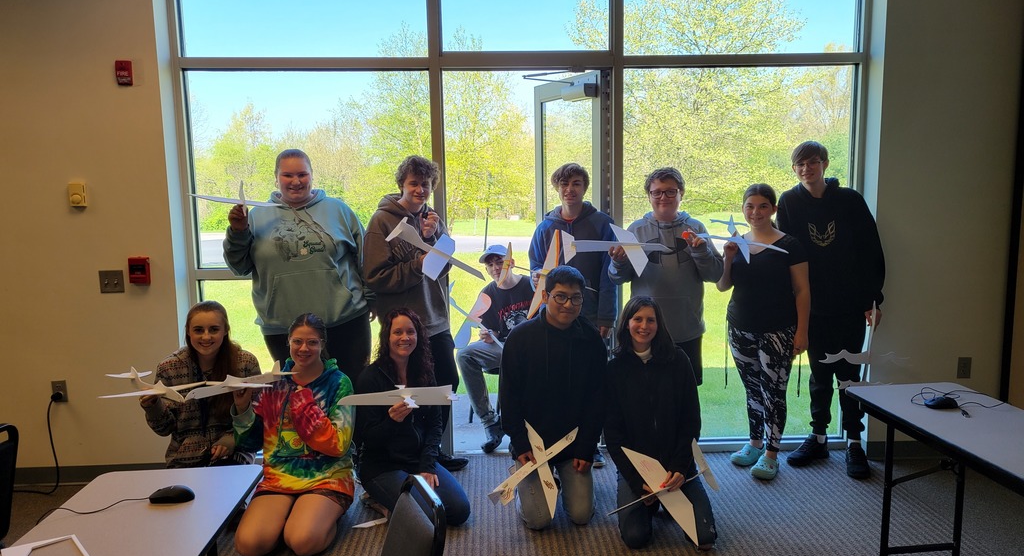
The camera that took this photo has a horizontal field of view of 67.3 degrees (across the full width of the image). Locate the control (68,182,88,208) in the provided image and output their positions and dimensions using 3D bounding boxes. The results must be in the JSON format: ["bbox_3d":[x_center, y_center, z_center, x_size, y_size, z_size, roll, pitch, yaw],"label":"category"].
[{"bbox_3d":[-2.171,-0.416,3.854,0.067,0.113,0.050,-1,7,-3],"label":"control"}]

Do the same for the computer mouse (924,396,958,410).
[{"bbox_3d":[1.506,0.433,2.695,0.112,0.037,0.062,0,7,3],"label":"computer mouse"}]

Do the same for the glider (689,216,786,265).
[{"bbox_3d":[1.110,-0.176,3.720,0.460,0.110,0.440,12,19,-18],"label":"glider"}]

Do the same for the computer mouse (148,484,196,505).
[{"bbox_3d":[-0.887,0.559,2.008,0.114,0.037,0.062,0,7,4],"label":"computer mouse"}]

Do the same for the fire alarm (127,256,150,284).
[{"bbox_3d":[-1.897,-0.036,3.919,0.088,0.126,0.045,-1,7,-3],"label":"fire alarm"}]

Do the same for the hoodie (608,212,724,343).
[{"bbox_3d":[0.723,-0.007,3.600,0.510,0.590,0.370,0,8,8],"label":"hoodie"}]

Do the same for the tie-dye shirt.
[{"bbox_3d":[-0.971,0.672,3.434,0.510,0.585,0.380,-1,7,2],"label":"tie-dye shirt"}]

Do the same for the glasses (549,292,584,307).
[{"bbox_3d":[0.236,0.089,3.429,0.140,0.046,0.140,1,8,-9],"label":"glasses"}]

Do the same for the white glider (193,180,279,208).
[{"bbox_3d":[-1.262,-0.369,3.550,0.450,0.110,0.420,7,12,-20],"label":"white glider"}]

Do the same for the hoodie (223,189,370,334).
[{"bbox_3d":[-1.025,-0.079,3.677,0.690,0.690,0.380,-2,8,-8],"label":"hoodie"}]

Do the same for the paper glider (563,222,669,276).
[{"bbox_3d":[0.464,-0.134,3.380,0.500,0.060,0.480,4,29,-21],"label":"paper glider"}]

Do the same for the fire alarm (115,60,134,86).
[{"bbox_3d":[-1.899,-1.000,3.767,0.076,0.120,0.036,-1,7,-3],"label":"fire alarm"}]

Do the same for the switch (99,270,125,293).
[{"bbox_3d":[-2.028,0.019,3.901,0.118,0.115,0.020,-1,7,-3],"label":"switch"}]

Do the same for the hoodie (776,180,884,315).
[{"bbox_3d":[1.664,-0.170,4.030,0.520,0.690,0.310,1,8,15],"label":"hoodie"}]

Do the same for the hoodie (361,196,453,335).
[{"bbox_3d":[-0.527,-0.062,3.844,0.450,0.690,0.350,-4,8,-22],"label":"hoodie"}]

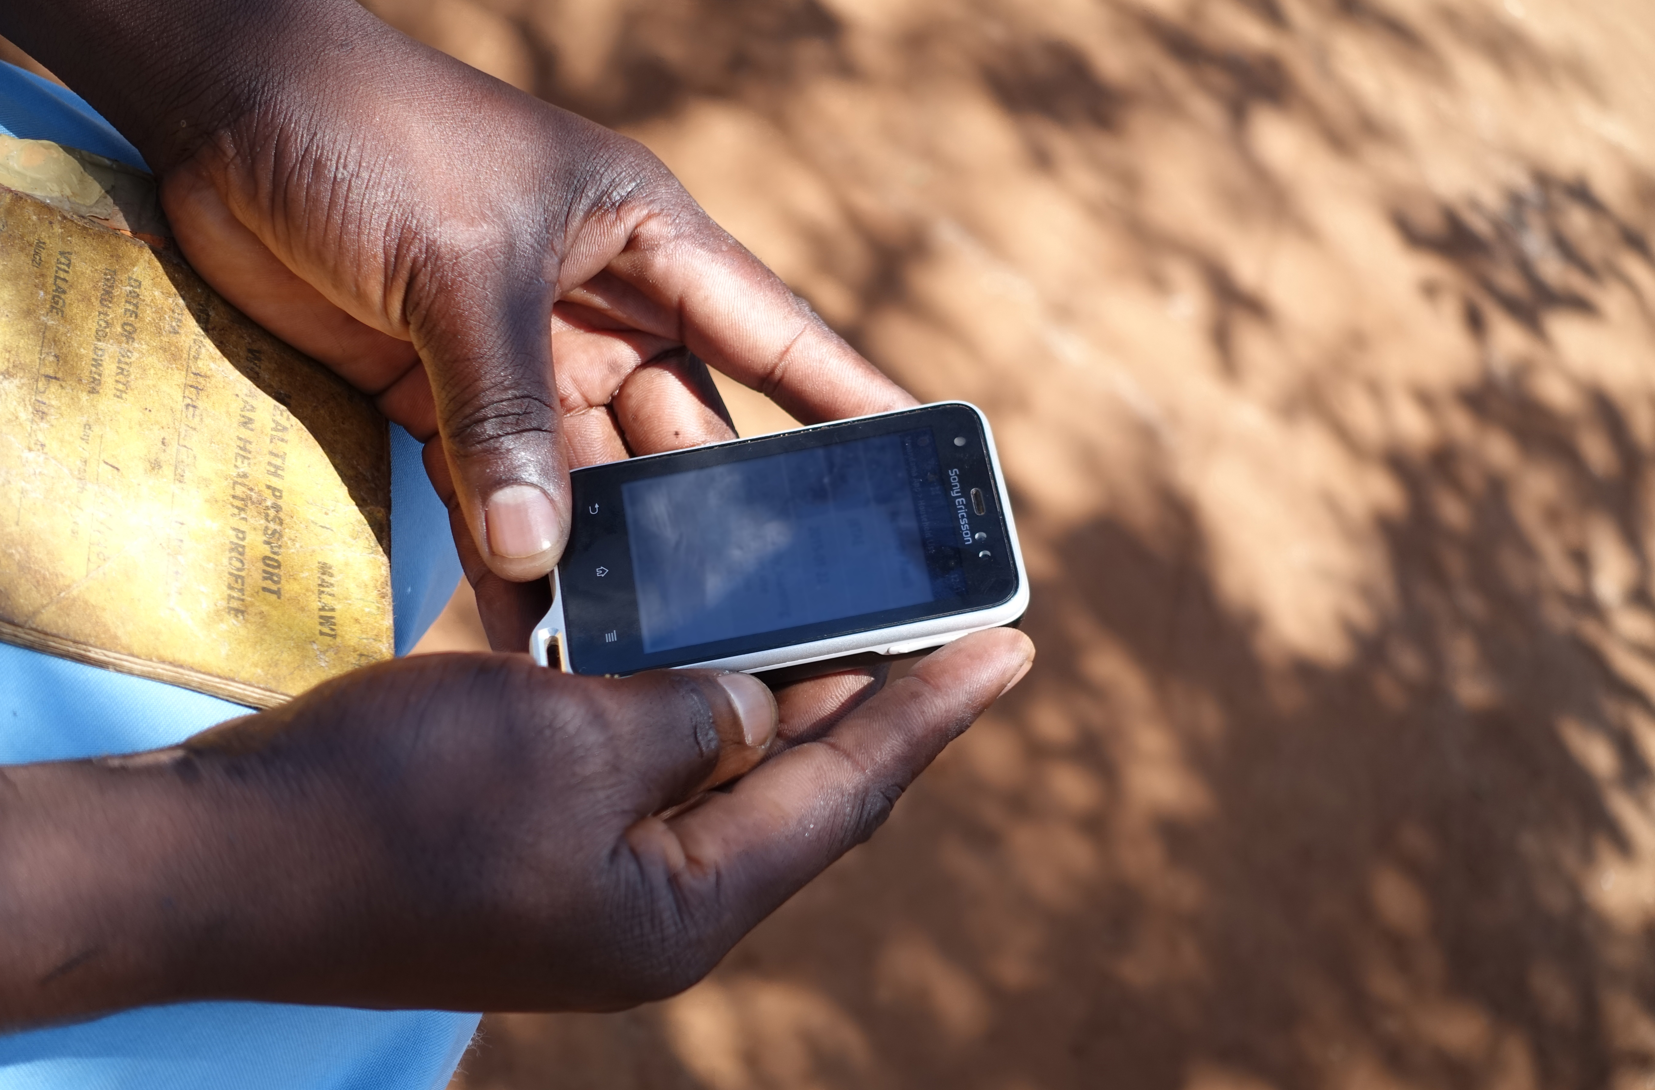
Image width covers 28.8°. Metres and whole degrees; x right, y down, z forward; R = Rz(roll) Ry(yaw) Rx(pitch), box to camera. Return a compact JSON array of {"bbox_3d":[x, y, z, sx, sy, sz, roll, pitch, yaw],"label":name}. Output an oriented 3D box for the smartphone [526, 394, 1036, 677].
[{"bbox_3d":[-0.011,0.003,0.634,0.095,0.017,0.054,-10,52,0],"label":"smartphone"}]

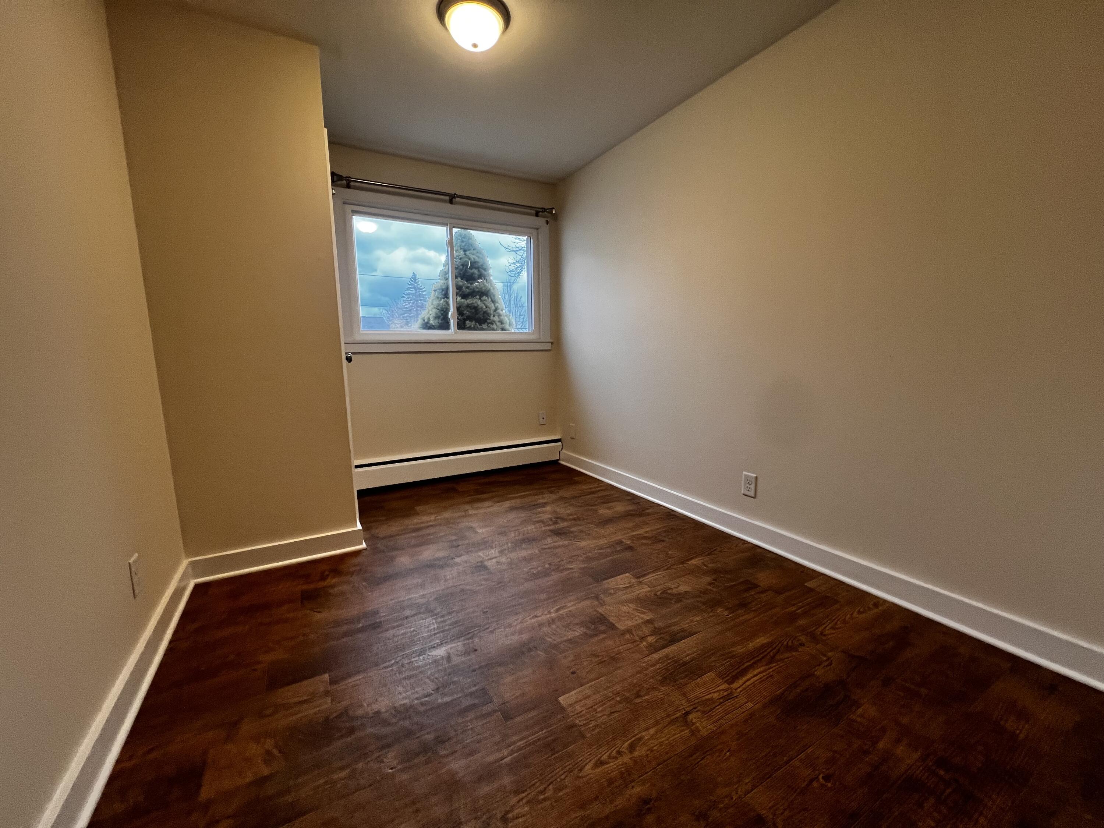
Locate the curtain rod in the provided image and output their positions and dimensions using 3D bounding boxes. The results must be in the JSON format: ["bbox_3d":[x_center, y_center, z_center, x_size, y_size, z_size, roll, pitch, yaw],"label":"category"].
[{"bbox_3d":[-0.716,-1.613,3.091,1.638,0.079,0.112,-5,10,-27],"label":"curtain rod"}]

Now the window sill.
[{"bbox_3d":[-0.730,-0.540,3.289,1.659,0.092,0.065,-5,10,-27],"label":"window sill"}]

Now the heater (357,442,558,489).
[{"bbox_3d":[-0.691,0.390,3.433,1.721,0.213,0.075,-5,10,-27],"label":"heater"}]

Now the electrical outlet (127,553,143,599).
[{"bbox_3d":[-1.375,0.534,1.377,0.008,0.121,0.076,-6,10,-31],"label":"electrical outlet"}]

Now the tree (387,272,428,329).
[{"bbox_3d":[-12.046,-7.974,36.662,3.700,8.792,3.700,-3,9,-17],"label":"tree"}]

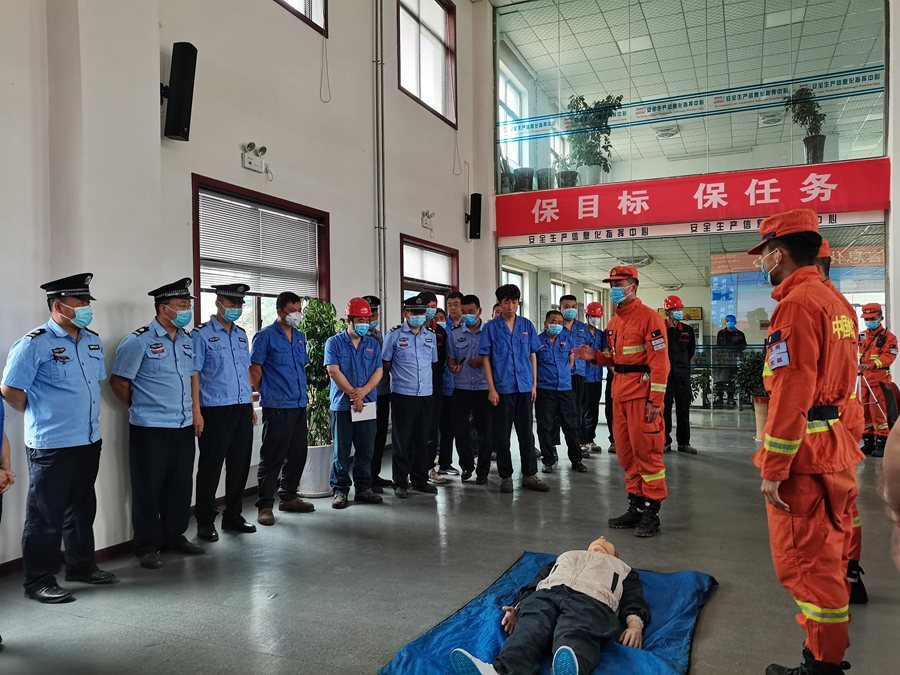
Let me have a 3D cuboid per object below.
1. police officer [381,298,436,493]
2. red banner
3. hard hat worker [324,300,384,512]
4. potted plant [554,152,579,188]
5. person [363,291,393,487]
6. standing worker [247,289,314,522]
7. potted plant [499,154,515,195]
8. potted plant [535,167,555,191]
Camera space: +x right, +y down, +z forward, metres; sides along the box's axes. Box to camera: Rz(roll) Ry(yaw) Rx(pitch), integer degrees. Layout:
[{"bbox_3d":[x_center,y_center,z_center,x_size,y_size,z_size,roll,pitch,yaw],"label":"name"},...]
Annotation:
[{"bbox_3d":[-0.352,0.496,6.026,0.500,1.732,0.350,-1,0,-18],"label":"police officer"},{"bbox_3d":[3.186,-1.943,9.721,5.333,0.655,0.050,0,0,24],"label":"red banner"},{"bbox_3d":[-0.805,0.509,5.571,0.510,1.677,0.420,-1,0,-25],"label":"hard hat worker"},{"bbox_3d":[1.857,-2.619,10.731,0.360,0.603,0.360,0,0,24],"label":"potted plant"},{"bbox_3d":[-0.698,0.493,6.166,0.480,1.743,0.340,-1,0,-23],"label":"person"},{"bbox_3d":[-1.312,0.498,5.225,0.500,1.708,0.400,-1,0,-38],"label":"standing worker"},{"bbox_3d":[0.931,-2.656,11.135,0.260,0.700,0.260,-1,0,0],"label":"potted plant"},{"bbox_3d":[1.544,-2.520,10.869,0.322,0.426,0.322,0,0,24],"label":"potted plant"}]

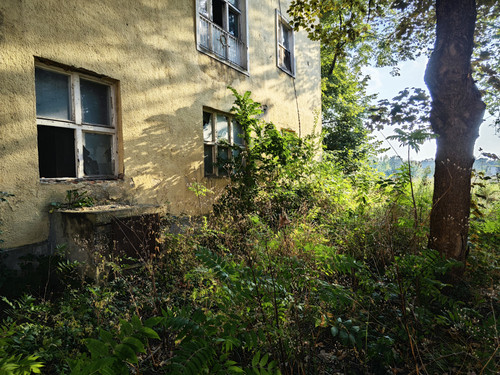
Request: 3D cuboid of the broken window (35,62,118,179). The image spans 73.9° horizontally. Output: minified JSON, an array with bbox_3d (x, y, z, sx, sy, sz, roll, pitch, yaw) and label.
[{"bbox_3d":[-2.322,-0.816,4.471,0.120,1.410,1.210,0,3,28],"label":"broken window"}]

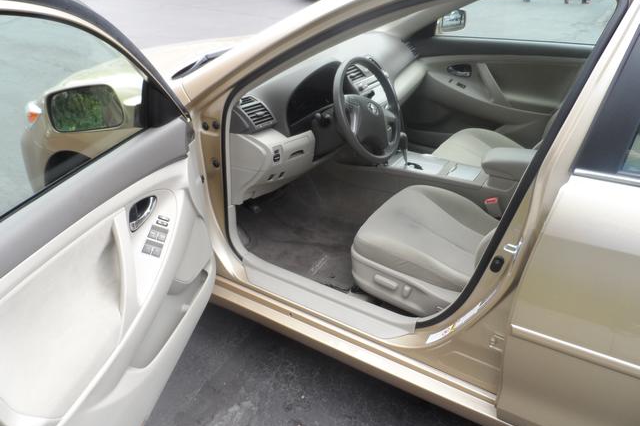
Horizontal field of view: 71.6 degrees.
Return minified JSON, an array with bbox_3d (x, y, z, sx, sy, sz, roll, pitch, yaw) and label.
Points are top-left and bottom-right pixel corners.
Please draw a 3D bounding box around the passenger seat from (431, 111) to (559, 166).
[{"bbox_3d":[0.978,-0.417,1.938,0.800,0.900,0.530,15,34,31],"label":"passenger seat"}]

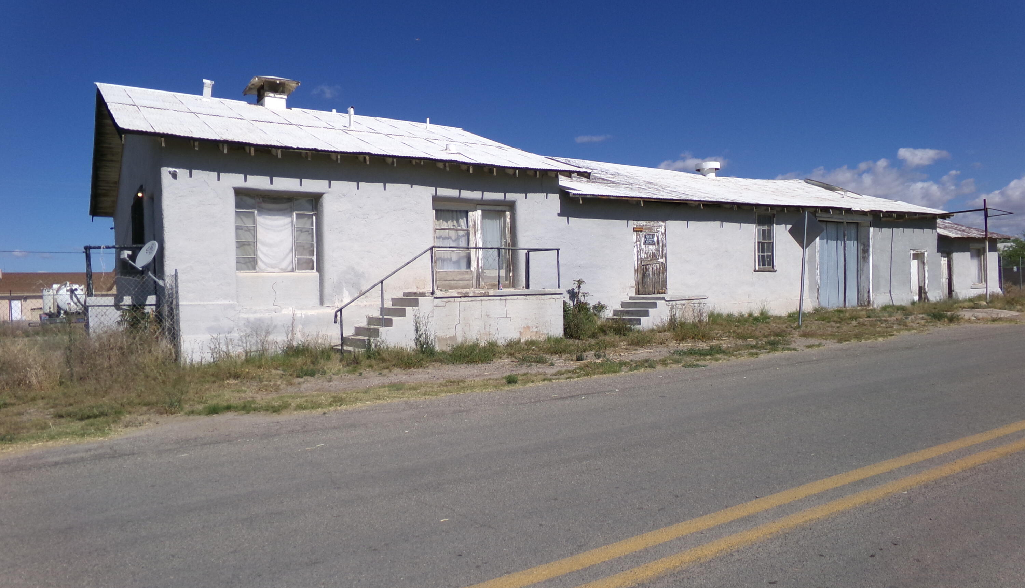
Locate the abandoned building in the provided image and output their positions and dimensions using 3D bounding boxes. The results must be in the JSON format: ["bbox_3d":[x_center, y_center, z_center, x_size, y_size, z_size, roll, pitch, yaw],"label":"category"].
[{"bbox_3d":[4.345,-2.794,28.028,35.663,7.488,13.494,-2,1,-33],"label":"abandoned building"}]

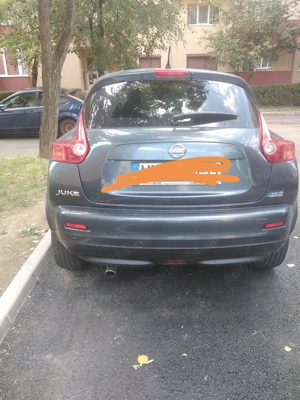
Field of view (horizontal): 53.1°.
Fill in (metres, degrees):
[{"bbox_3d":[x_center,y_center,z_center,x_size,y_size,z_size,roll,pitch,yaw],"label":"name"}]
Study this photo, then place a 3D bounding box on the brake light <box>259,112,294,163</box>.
[{"bbox_3d":[0.786,-0.406,1.887,0.270,0.310,0.300,0,17,0],"label":"brake light"}]

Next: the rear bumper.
[{"bbox_3d":[0.155,0.206,1.899,1.600,0.390,0.360,0,17,0],"label":"rear bumper"}]

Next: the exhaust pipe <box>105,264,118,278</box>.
[{"bbox_3d":[-0.257,0.463,2.007,0.068,0.068,0.130,0,17,0],"label":"exhaust pipe"}]

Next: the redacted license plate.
[{"bbox_3d":[0.155,-0.154,1.741,0.525,0.120,0.020,0,11,0],"label":"redacted license plate"}]

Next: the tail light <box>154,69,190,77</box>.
[{"bbox_3d":[0.143,-0.821,1.954,0.235,0.045,0.050,0,17,0],"label":"tail light"}]

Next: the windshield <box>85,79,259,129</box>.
[{"bbox_3d":[0.149,-0.615,1.933,1.120,0.420,0.100,0,-23,0],"label":"windshield"}]

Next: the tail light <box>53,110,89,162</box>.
[{"bbox_3d":[-0.484,-0.397,1.881,0.270,0.310,0.300,0,17,0],"label":"tail light"}]

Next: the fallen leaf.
[{"bbox_3d":[-0.034,0.843,1.585,0.055,0.012,0.065,0,17,0],"label":"fallen leaf"}]

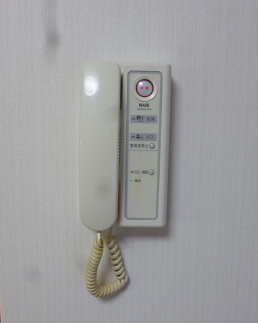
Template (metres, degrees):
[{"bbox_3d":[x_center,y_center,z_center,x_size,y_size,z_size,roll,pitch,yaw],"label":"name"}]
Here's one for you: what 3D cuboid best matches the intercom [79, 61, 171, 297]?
[{"bbox_3d":[-0.006,0.035,0.385,0.114,0.313,0.062,1,6,-1],"label":"intercom"}]

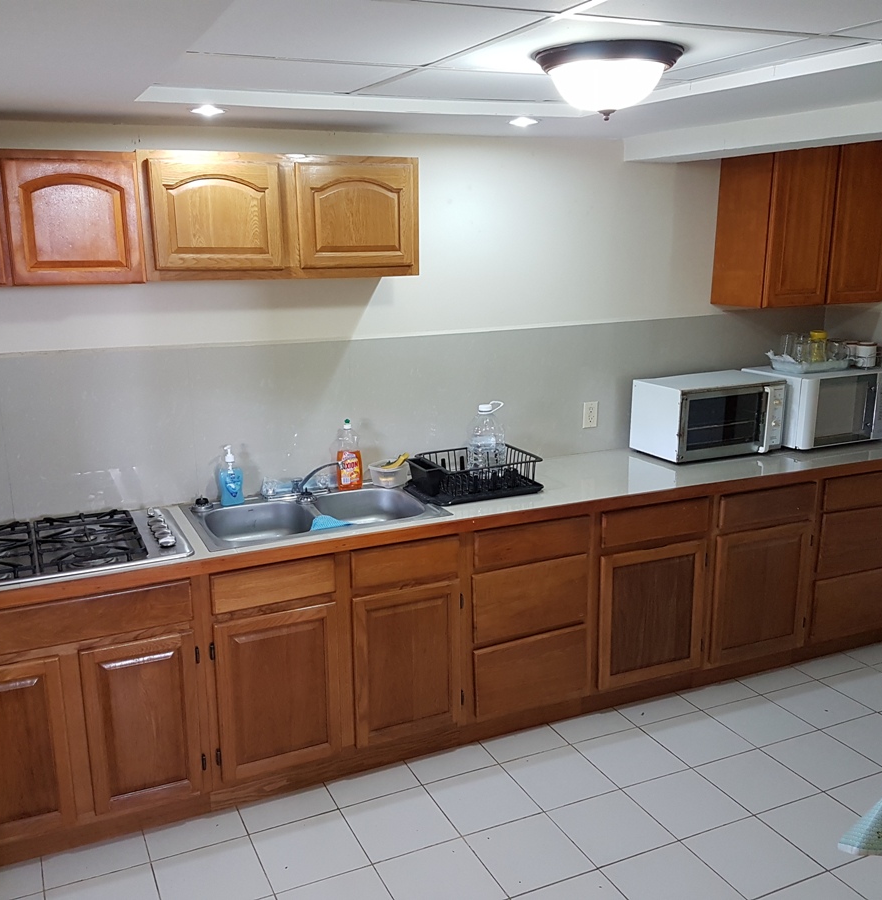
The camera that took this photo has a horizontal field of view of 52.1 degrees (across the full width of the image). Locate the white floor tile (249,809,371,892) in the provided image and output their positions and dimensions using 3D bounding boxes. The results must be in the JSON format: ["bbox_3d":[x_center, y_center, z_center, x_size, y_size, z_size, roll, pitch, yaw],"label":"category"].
[{"bbox_3d":[-0.405,1.226,2.767,0.298,0.010,0.298,-6,14,-24],"label":"white floor tile"}]

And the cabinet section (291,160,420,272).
[{"bbox_3d":[-0.339,-0.805,3.122,0.398,0.330,0.300,-6,14,-23],"label":"cabinet section"}]

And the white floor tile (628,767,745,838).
[{"bbox_3d":[0.819,1.180,3.010,0.302,0.010,0.302,-6,14,-24],"label":"white floor tile"}]

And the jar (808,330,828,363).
[{"bbox_3d":[1.730,-0.465,4.130,0.078,0.168,0.078,-1,13,0],"label":"jar"}]

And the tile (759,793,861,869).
[{"bbox_3d":[1.214,1.202,2.842,0.300,0.010,0.300,-6,14,-24],"label":"tile"}]

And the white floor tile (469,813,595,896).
[{"bbox_3d":[0.267,1.224,2.742,0.298,0.010,0.298,-6,14,-24],"label":"white floor tile"}]

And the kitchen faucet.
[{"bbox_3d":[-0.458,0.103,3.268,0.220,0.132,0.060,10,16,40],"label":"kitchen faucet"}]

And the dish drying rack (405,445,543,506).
[{"bbox_3d":[0.112,0.086,3.363,0.440,0.122,0.315,-7,14,-26],"label":"dish drying rack"}]

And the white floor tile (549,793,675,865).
[{"bbox_3d":[0.543,1.210,2.887,0.302,0.010,0.302,-6,14,-24],"label":"white floor tile"}]

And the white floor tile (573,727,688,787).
[{"bbox_3d":[0.691,1.120,3.281,0.302,0.010,0.302,-6,14,-24],"label":"white floor tile"}]

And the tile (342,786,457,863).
[{"bbox_3d":[-0.135,1.208,2.912,0.302,0.010,0.302,-6,14,-24],"label":"tile"}]

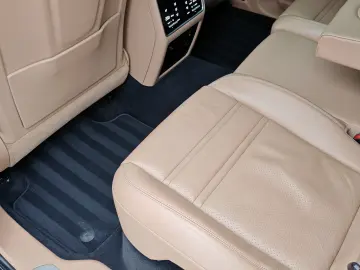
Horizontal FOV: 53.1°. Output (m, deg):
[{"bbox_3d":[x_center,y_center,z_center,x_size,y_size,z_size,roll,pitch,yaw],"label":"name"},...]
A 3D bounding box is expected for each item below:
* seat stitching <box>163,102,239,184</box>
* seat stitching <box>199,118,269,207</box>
[{"bbox_3d":[0.060,0.010,0.900,0.010,0.010,0.320,35,59,16],"label":"seat stitching"},{"bbox_3d":[0.140,0.058,0.876,0.010,0.010,0.317,34,59,16],"label":"seat stitching"}]

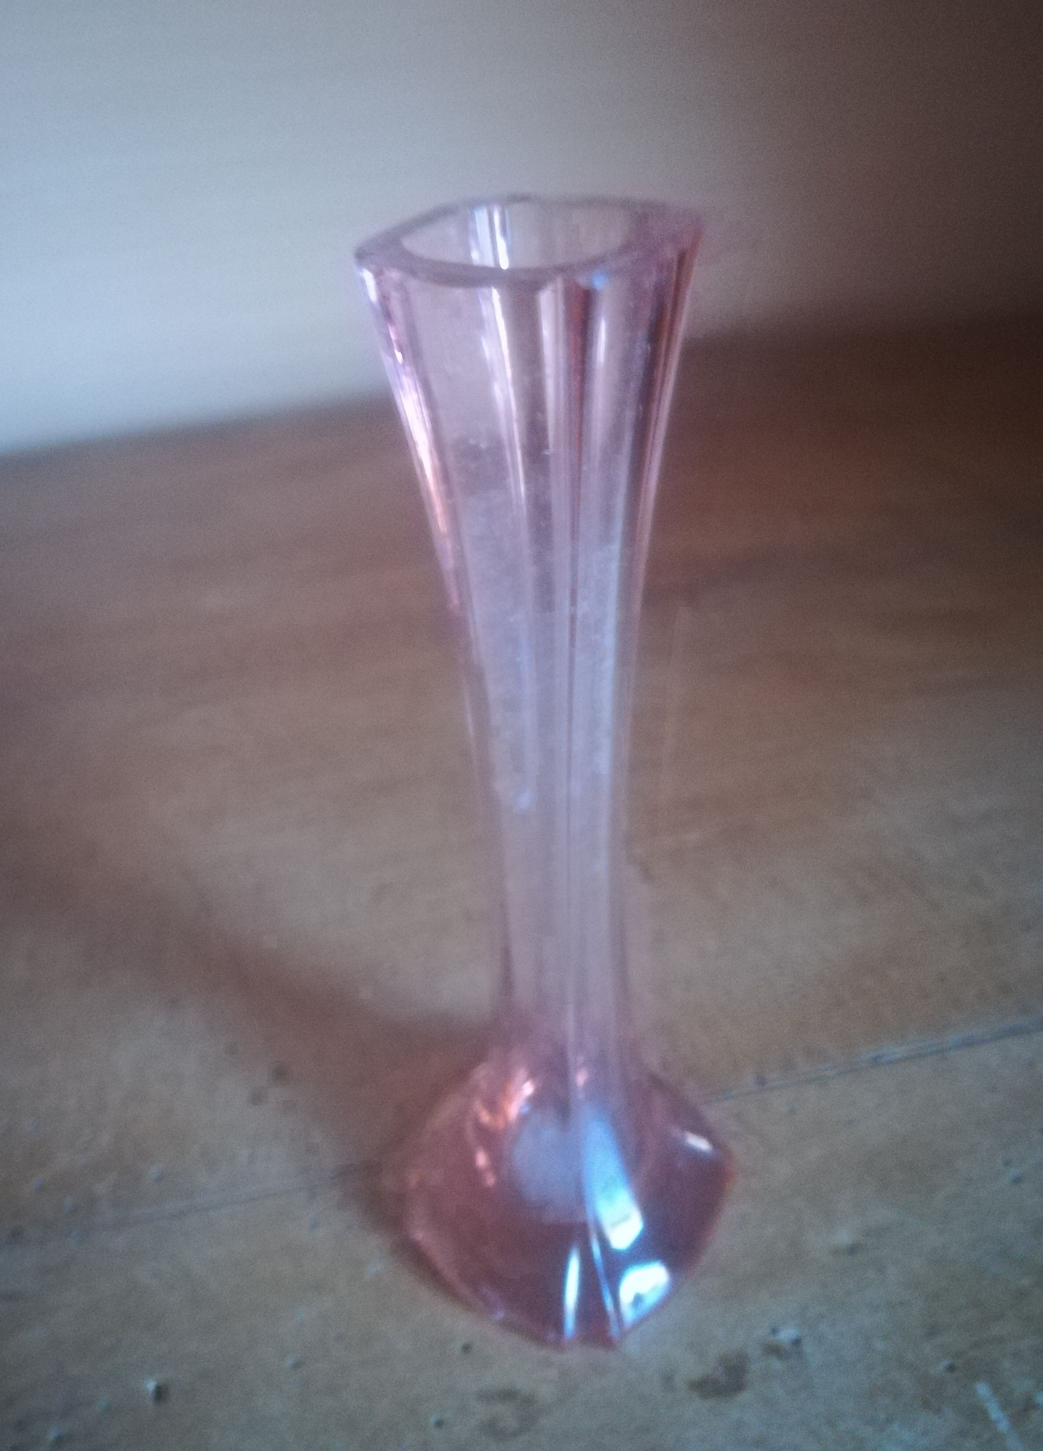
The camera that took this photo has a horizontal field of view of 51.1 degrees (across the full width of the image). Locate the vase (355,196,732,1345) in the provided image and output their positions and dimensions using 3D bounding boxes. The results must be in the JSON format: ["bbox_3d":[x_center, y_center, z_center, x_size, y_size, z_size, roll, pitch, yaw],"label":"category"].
[{"bbox_3d":[0.006,0.023,0.185,0.059,0.198,0.059,26,46,33],"label":"vase"}]

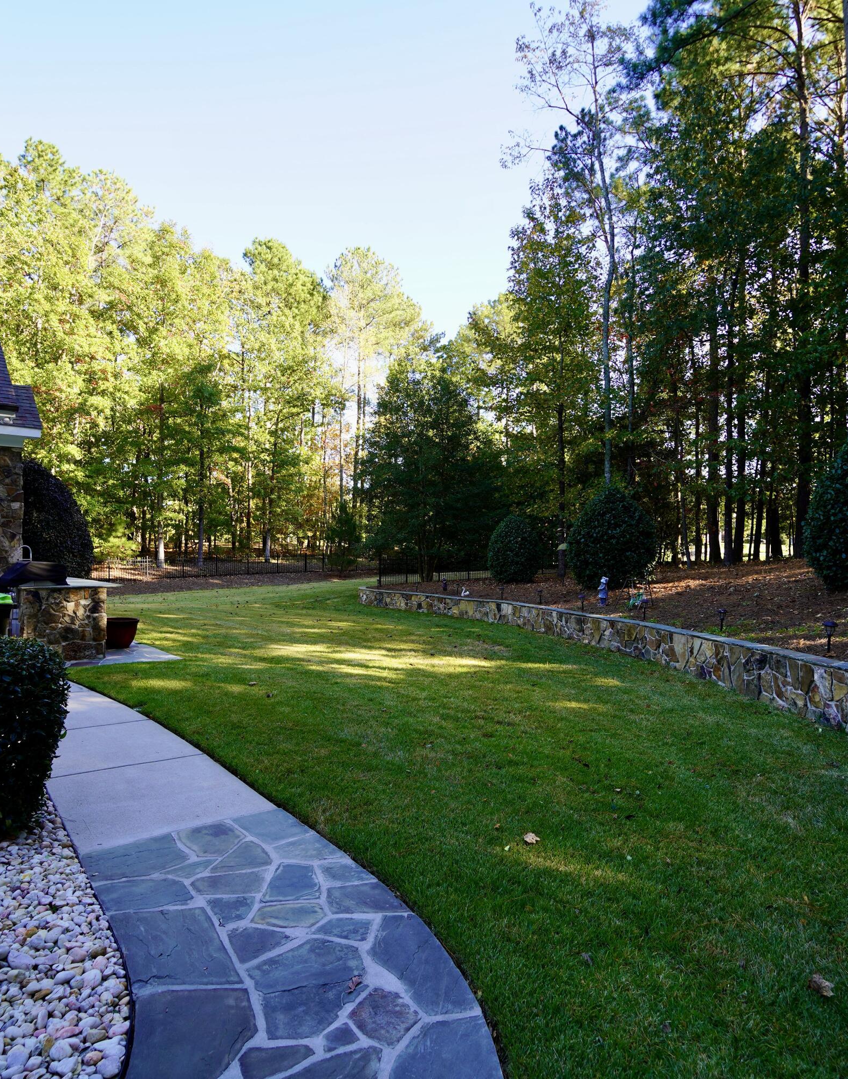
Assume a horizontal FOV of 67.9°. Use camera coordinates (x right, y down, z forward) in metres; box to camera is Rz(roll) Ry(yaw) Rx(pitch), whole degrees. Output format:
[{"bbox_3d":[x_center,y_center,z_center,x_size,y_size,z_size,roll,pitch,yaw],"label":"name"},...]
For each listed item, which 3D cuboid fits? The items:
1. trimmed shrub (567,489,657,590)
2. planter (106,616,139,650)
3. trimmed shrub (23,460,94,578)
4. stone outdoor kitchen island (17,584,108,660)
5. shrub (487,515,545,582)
[{"bbox_3d":[3.682,-0.043,12.302,1.700,1.988,1.700,0,-1,0],"label":"trimmed shrub"},{"bbox_3d":[-4.182,1.276,8.583,0.540,0.410,0.540,0,-1,0],"label":"planter"},{"bbox_3d":[-8.734,-0.107,14.003,2.500,3.328,2.500,0,-1,0],"label":"trimmed shrub"},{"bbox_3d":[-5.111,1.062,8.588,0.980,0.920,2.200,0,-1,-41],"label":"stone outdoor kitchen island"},{"bbox_3d":[2.273,0.228,15.498,1.400,1.701,1.400,0,-1,0],"label":"shrub"}]

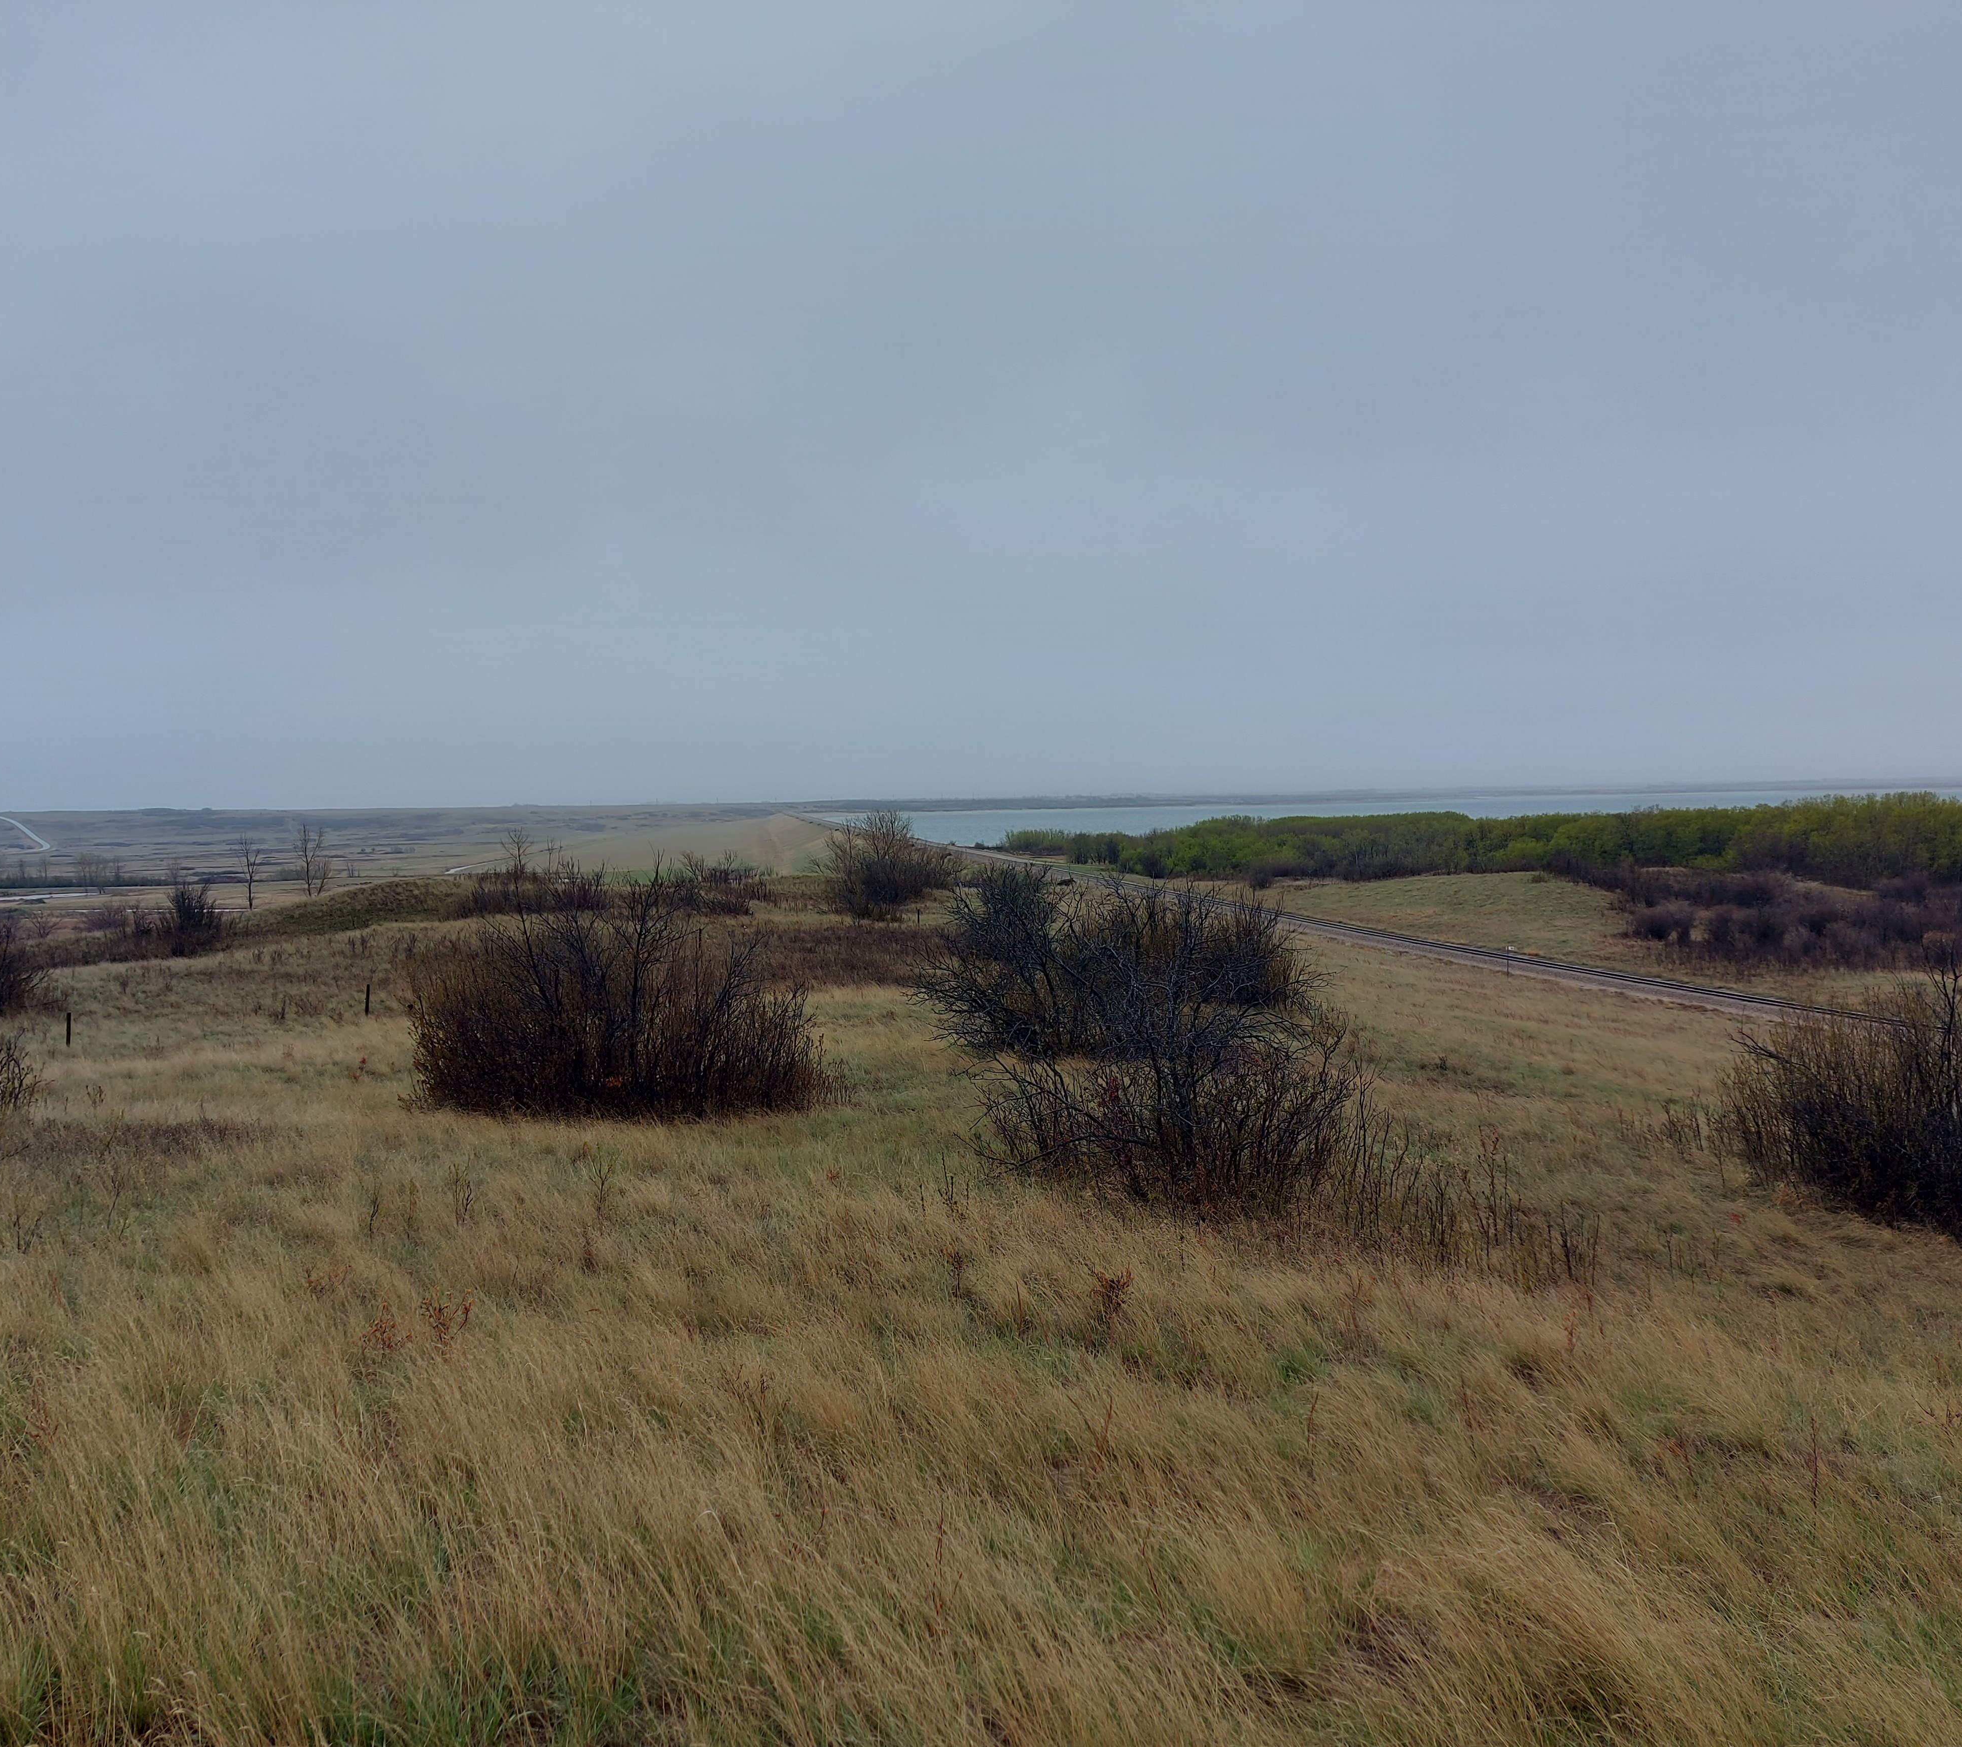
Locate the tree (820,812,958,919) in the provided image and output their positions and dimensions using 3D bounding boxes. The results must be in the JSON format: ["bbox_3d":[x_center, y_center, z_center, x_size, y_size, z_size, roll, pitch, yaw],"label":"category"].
[{"bbox_3d":[-3.493,-0.314,62.000,4.950,4.190,4.450,-1,3,0],"label":"tree"}]

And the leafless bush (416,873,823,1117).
[{"bbox_3d":[-4.405,1.505,19.500,4.700,2.830,3.520,-1,3,0],"label":"leafless bush"}]

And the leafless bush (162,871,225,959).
[{"bbox_3d":[-29.239,1.487,60.000,2.300,3.180,2.300,-1,3,0],"label":"leafless bush"}]

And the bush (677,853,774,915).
[{"bbox_3d":[-10.803,0.421,68.000,4.060,2.610,3.450,-1,3,0],"label":"bush"}]

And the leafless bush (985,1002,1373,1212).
[{"bbox_3d":[1.367,1.672,11.500,2.600,1.480,2.210,-1,3,0],"label":"leafless bush"}]

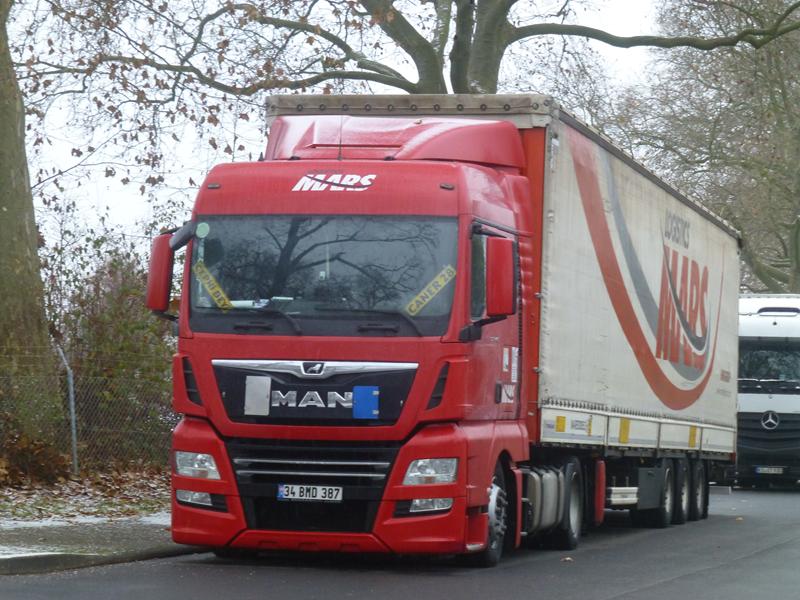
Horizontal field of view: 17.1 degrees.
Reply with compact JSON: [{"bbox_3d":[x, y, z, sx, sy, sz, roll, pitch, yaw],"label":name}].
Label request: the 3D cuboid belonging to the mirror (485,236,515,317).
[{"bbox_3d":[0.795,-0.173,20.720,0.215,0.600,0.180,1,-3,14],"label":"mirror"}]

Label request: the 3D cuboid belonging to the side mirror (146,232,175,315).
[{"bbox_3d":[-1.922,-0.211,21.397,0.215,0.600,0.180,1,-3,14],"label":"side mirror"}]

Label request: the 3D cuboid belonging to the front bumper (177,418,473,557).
[{"bbox_3d":[-0.658,1.454,20.762,2.440,1.010,0.480,1,-3,14],"label":"front bumper"}]

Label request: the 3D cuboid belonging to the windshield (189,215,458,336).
[{"bbox_3d":[-0.627,-0.186,20.805,2.170,0.950,0.260,1,-10,14],"label":"windshield"}]

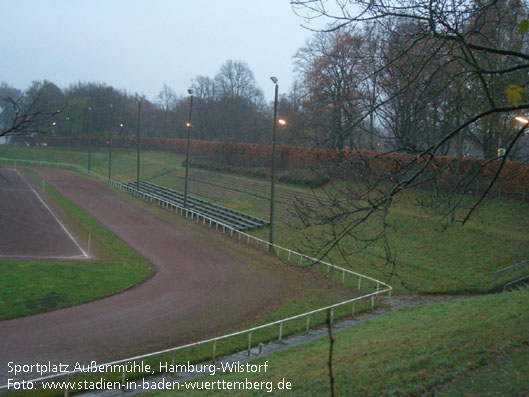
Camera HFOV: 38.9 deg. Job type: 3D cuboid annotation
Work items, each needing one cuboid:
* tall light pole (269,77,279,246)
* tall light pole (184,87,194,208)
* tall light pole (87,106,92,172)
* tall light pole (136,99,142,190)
[{"bbox_3d":[0.545,-2.305,51.041,0.550,12.060,0.450,1,4,-21],"label":"tall light pole"},{"bbox_3d":[-7.468,-4.487,72.733,0.550,12.230,0.450,1,4,-21],"label":"tall light pole"},{"bbox_3d":[-31.773,-10.371,135.845,0.550,12.210,0.450,1,4,-21],"label":"tall light pole"},{"bbox_3d":[-15.881,-6.424,94.165,0.550,12.170,0.450,1,4,-21],"label":"tall light pole"}]

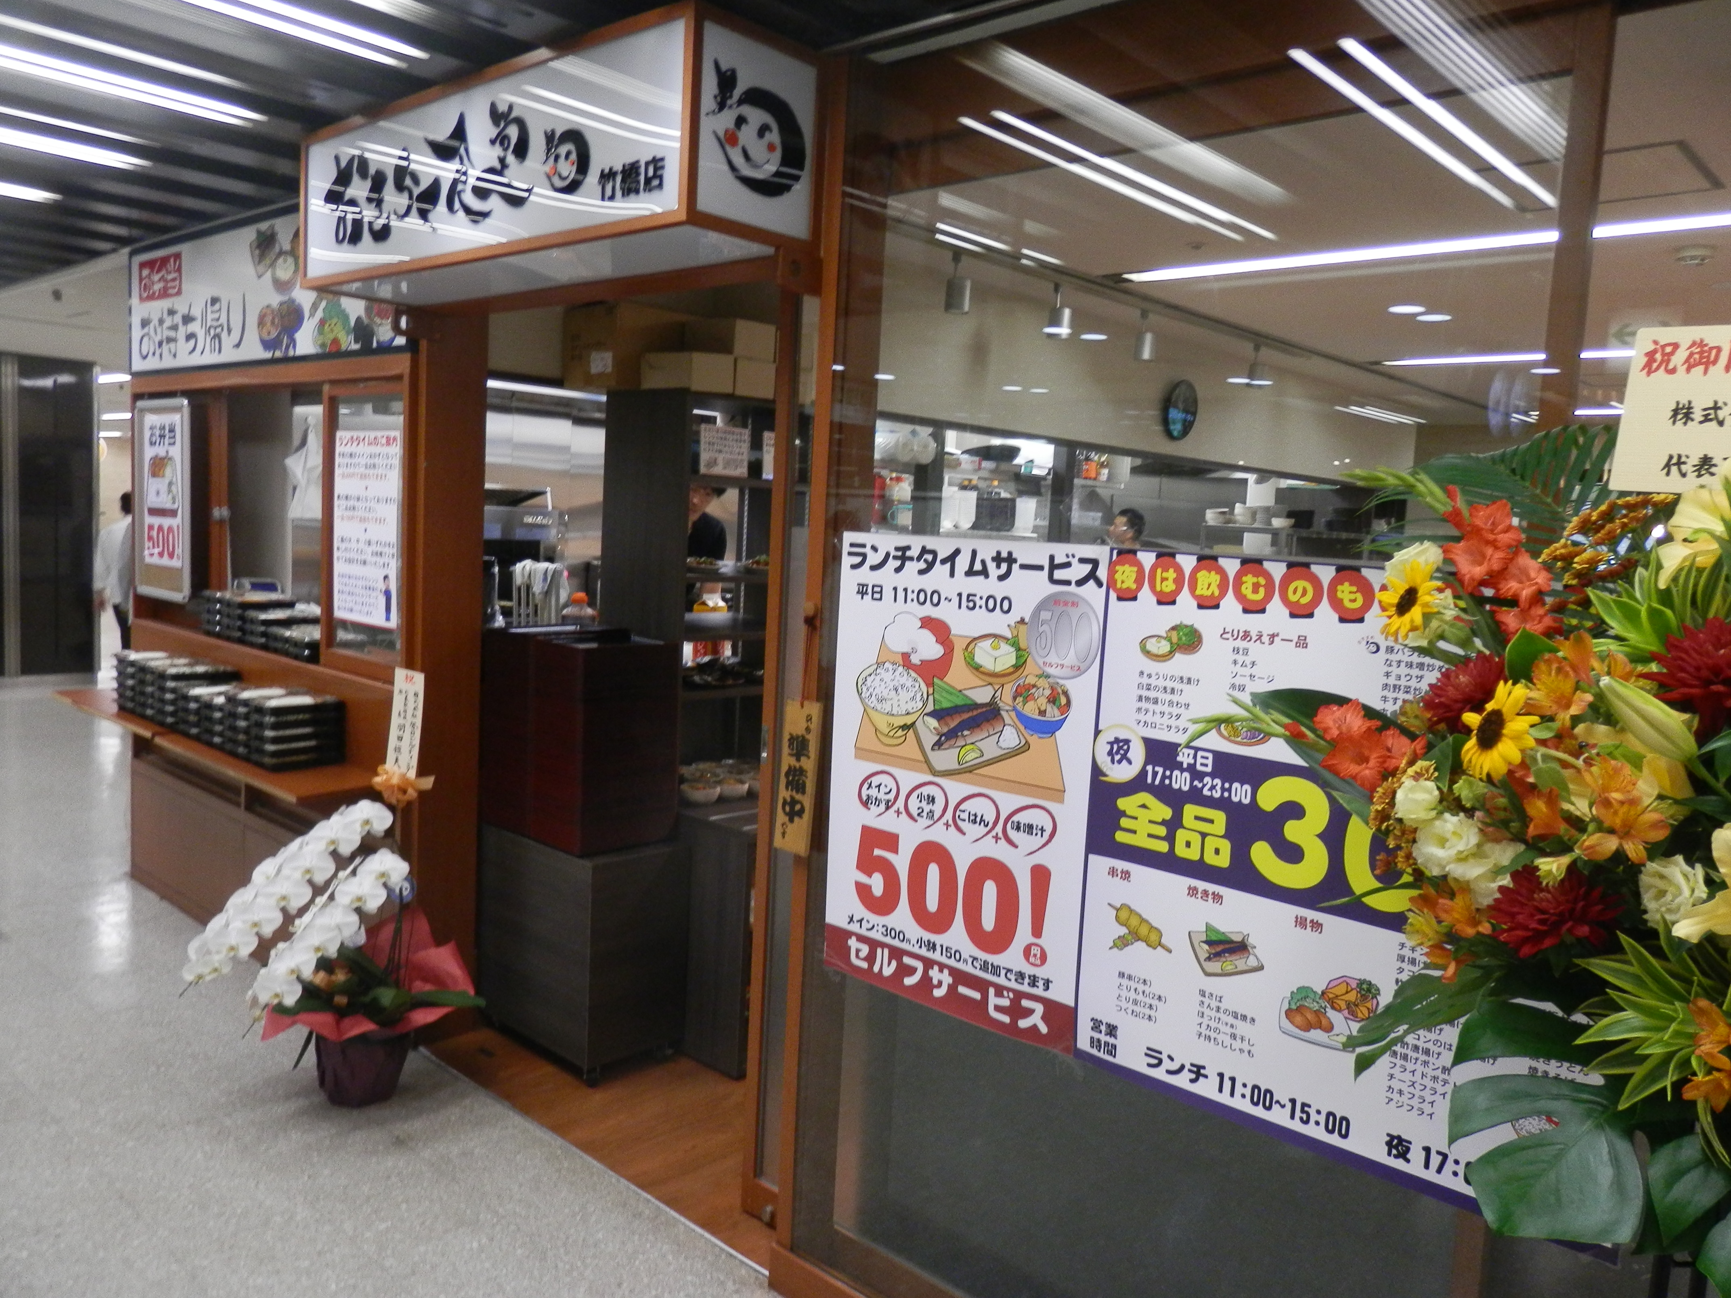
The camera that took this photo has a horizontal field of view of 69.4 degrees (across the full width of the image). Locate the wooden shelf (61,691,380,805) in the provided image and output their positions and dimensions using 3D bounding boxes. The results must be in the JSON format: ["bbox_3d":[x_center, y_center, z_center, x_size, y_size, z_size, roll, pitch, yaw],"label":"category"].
[{"bbox_3d":[-2.152,0.274,4.046,2.059,0.019,0.279,9,9,41],"label":"wooden shelf"}]

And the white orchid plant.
[{"bbox_3d":[-1.314,0.680,3.072,0.452,0.585,0.562,9,9,41],"label":"white orchid plant"}]

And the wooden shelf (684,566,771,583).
[{"bbox_3d":[-0.470,-0.224,3.724,0.368,0.020,0.485,9,9,41],"label":"wooden shelf"}]

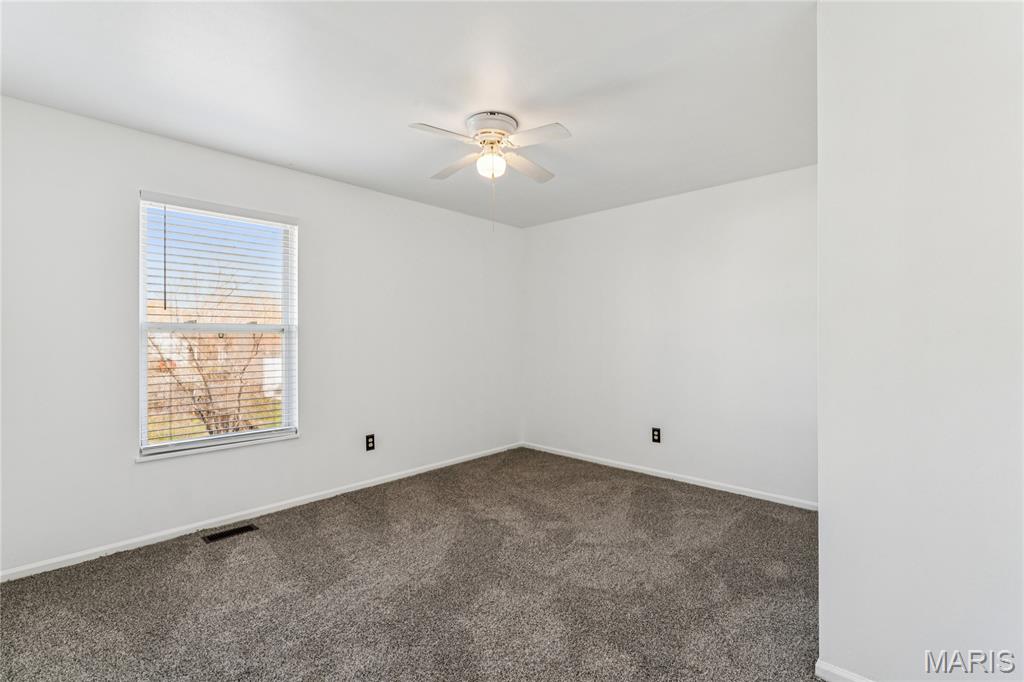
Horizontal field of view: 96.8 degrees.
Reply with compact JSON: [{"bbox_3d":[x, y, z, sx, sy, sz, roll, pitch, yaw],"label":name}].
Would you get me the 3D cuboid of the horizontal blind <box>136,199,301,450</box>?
[{"bbox_3d":[-1.881,-0.097,2.997,0.060,1.519,0.888,0,1,43],"label":"horizontal blind"}]

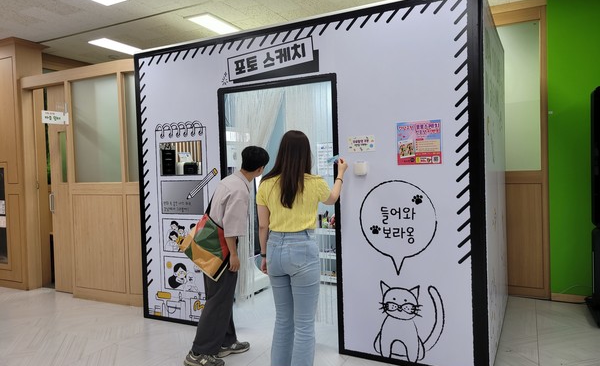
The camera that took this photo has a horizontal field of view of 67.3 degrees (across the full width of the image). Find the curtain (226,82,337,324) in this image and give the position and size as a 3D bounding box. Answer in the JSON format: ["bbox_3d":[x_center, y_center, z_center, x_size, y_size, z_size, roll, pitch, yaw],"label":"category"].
[{"bbox_3d":[-0.171,0.161,3.616,0.970,1.830,0.100,-1,2,28],"label":"curtain"}]

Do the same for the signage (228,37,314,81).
[{"bbox_3d":[-0.235,-0.955,3.506,0.785,0.210,0.020,-3,1,28],"label":"signage"}]

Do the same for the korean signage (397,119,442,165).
[{"bbox_3d":[0.787,-0.266,2.988,0.292,0.293,0.010,-1,2,28],"label":"korean signage"}]

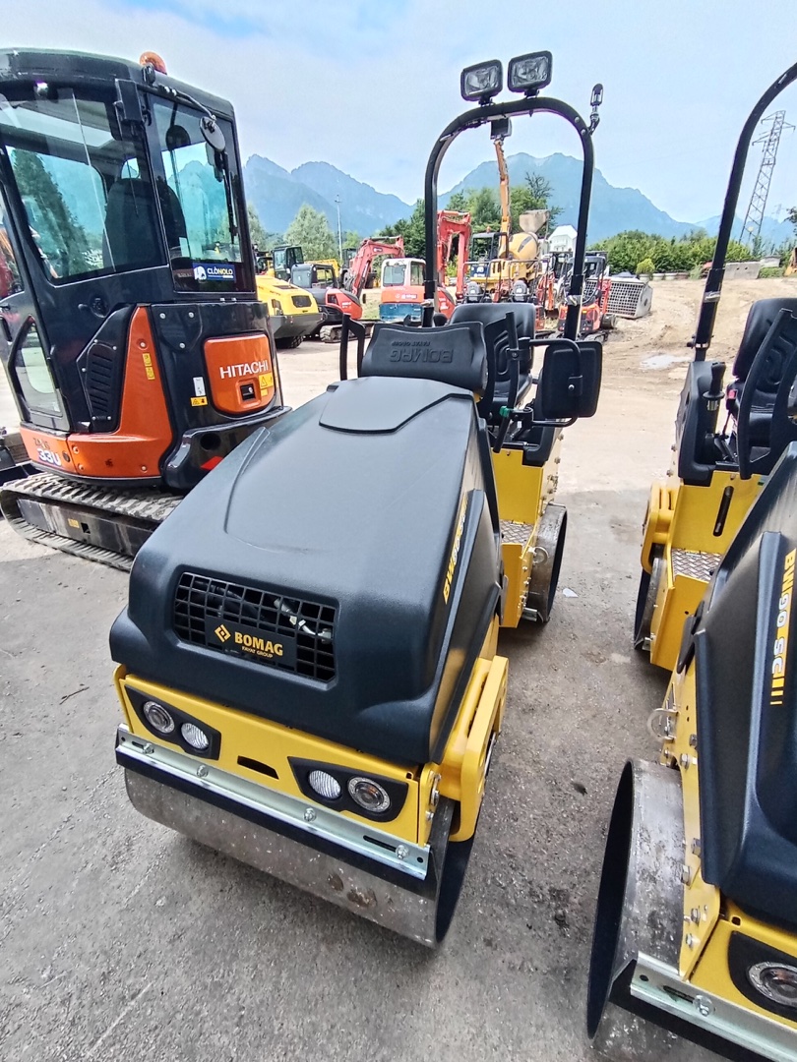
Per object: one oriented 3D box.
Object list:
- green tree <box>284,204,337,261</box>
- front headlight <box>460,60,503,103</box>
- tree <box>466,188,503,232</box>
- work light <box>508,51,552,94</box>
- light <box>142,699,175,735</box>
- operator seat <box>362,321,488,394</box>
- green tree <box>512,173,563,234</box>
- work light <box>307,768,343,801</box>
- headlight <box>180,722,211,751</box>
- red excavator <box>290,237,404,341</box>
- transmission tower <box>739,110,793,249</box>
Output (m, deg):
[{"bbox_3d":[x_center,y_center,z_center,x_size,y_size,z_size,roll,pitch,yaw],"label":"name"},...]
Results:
[{"bbox_3d":[-8.666,-27.649,52.628,5.600,9.500,5.600,0,25,0],"label":"green tree"},{"bbox_3d":[0.358,-1.878,2.192,0.162,0.130,0.085,10,29,20],"label":"front headlight"},{"bbox_3d":[6.805,-23.414,43.753,4.200,8.800,4.200,0,25,0],"label":"tree"},{"bbox_3d":[0.526,-1.820,2.077,0.170,0.118,0.080,14,38,28],"label":"work light"},{"bbox_3d":[-0.584,0.455,1.299,0.094,0.094,0.050,10,26,20],"label":"light"},{"bbox_3d":[0.080,-0.556,1.680,0.430,0.200,0.170,10,29,20],"label":"operator seat"},{"bbox_3d":[11.092,-24.155,42.400,4.800,7.400,4.800,5,28,12],"label":"green tree"},{"bbox_3d":[-0.154,0.549,1.153,0.080,0.080,0.045,10,26,20],"label":"work light"},{"bbox_3d":[-0.472,0.475,1.240,0.086,0.088,0.045,10,29,20],"label":"headlight"},{"bbox_3d":[-1.560,-9.240,19.748,2.100,3.450,5.100,22,33,39],"label":"red excavator"},{"bbox_3d":[58.112,-51.875,85.001,3.200,26.700,6.000,-22,33,-40],"label":"transmission tower"}]

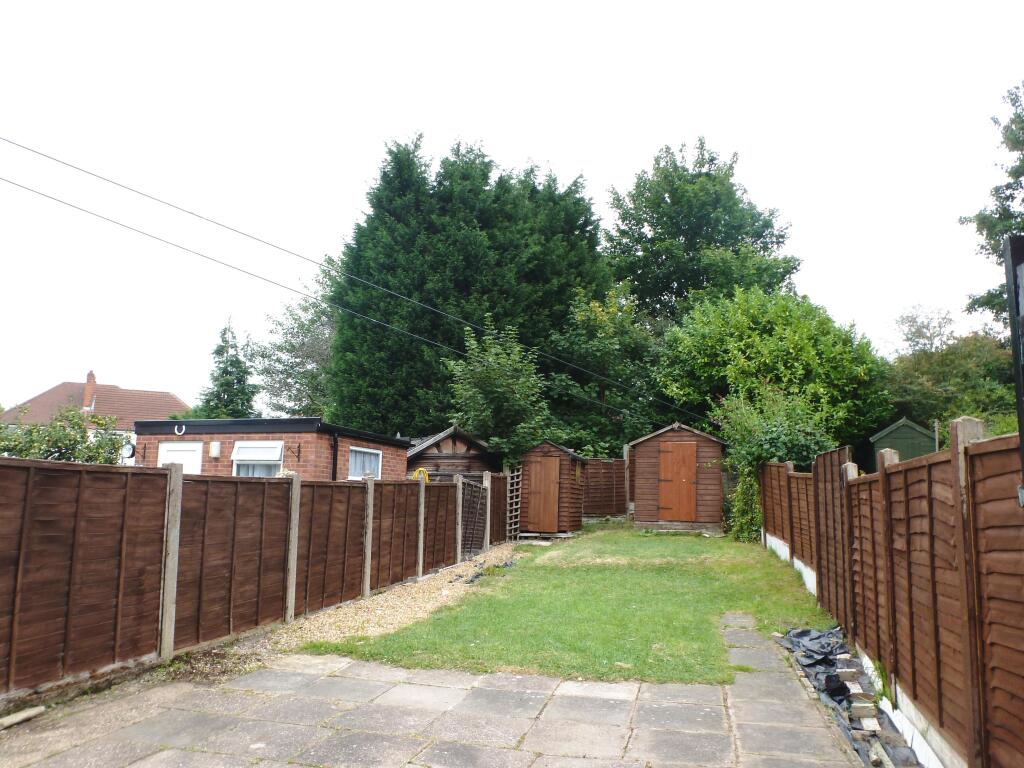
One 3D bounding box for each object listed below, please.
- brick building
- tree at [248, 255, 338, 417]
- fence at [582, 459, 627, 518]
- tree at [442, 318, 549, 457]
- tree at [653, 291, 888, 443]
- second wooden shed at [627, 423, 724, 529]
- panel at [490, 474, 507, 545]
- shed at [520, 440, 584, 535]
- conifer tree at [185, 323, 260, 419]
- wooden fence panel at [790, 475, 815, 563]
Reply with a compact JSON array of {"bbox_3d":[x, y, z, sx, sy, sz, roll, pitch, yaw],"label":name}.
[{"bbox_3d":[-4.385,1.977,13.367,3.660,2.400,3.360,-1,-7,16],"label":"brick building"},{"bbox_3d":[-9.481,-0.153,30.232,5.200,10.872,5.000,1,-7,0],"label":"tree"},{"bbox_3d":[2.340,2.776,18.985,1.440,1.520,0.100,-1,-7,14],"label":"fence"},{"bbox_3d":[-0.444,0.990,19.827,3.000,5.862,2.900,1,-7,0],"label":"tree"},{"bbox_3d":[7.923,0.491,21.108,6.900,6.949,5.500,1,-7,0],"label":"tree"},{"bbox_3d":[3.822,2.109,16.329,2.030,2.250,2.400,-1,-7,13],"label":"second wooden shed"},{"bbox_3d":[-0.310,2.835,16.124,0.060,1.560,1.830,-1,-7,14],"label":"panel"},{"bbox_3d":[1.025,2.570,17.818,1.320,2.212,1.950,-1,-7,14],"label":"shed"},{"bbox_3d":[-11.581,1.253,28.041,3.000,7.500,3.000,1,-7,0],"label":"conifer tree"},{"bbox_3d":[4.025,1.852,9.828,0.060,1.240,1.830,-1,-7,13],"label":"wooden fence panel"}]

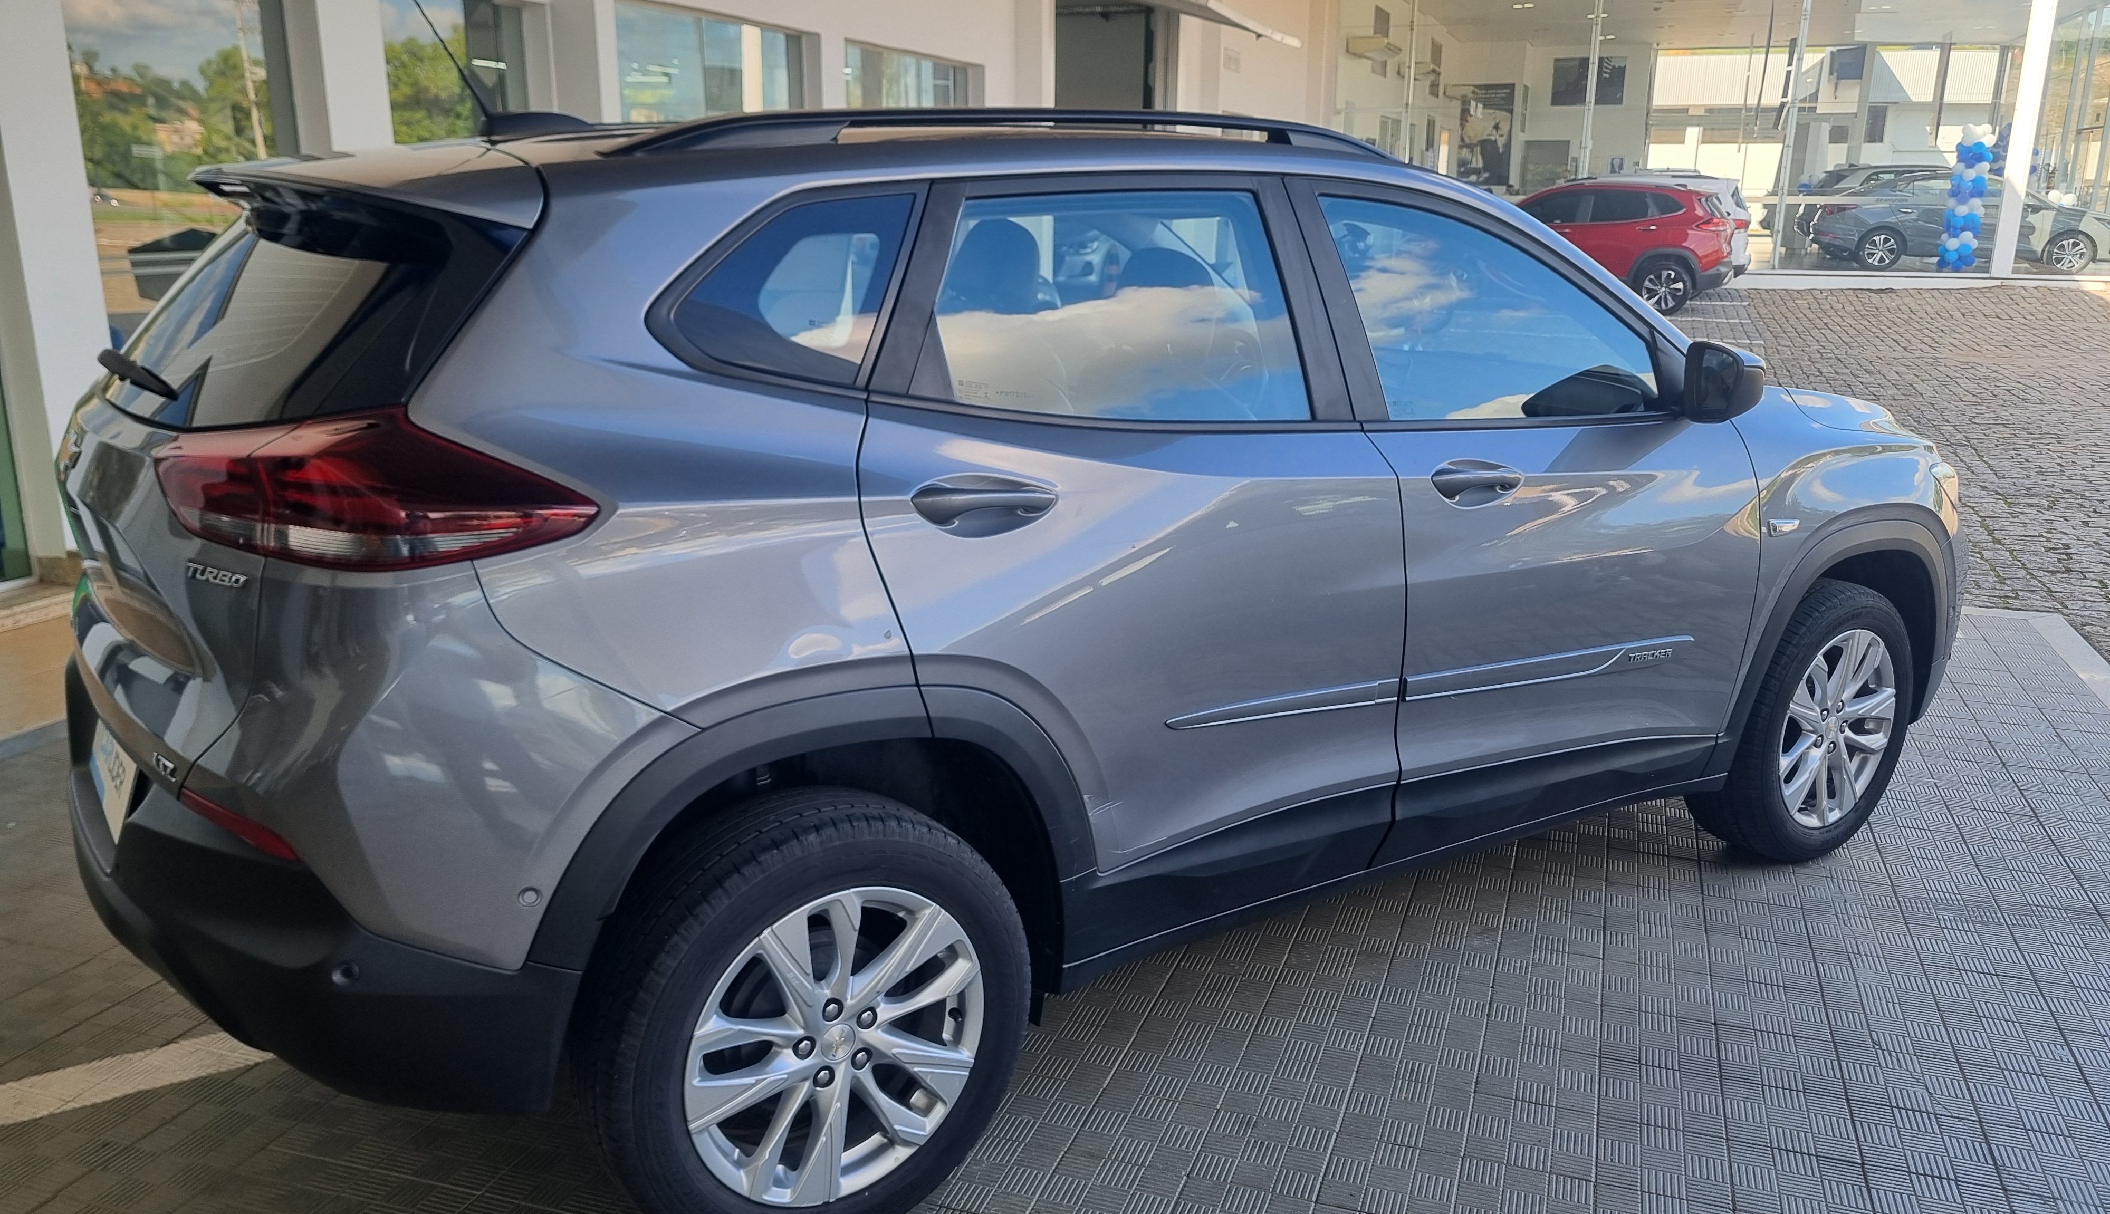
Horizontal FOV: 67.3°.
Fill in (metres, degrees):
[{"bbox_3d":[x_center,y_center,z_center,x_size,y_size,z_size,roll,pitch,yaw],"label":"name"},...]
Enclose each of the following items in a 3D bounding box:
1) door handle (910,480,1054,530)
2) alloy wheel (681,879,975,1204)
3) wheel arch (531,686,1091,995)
[{"bbox_3d":[-0.103,-0.143,2.159,0.233,0.073,0.050,-9,17,-34],"label":"door handle"},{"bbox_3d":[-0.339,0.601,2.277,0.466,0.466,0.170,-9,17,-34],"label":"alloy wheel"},{"bbox_3d":[-0.313,0.358,2.169,0.835,0.525,0.120,-9,17,-34],"label":"wheel arch"}]

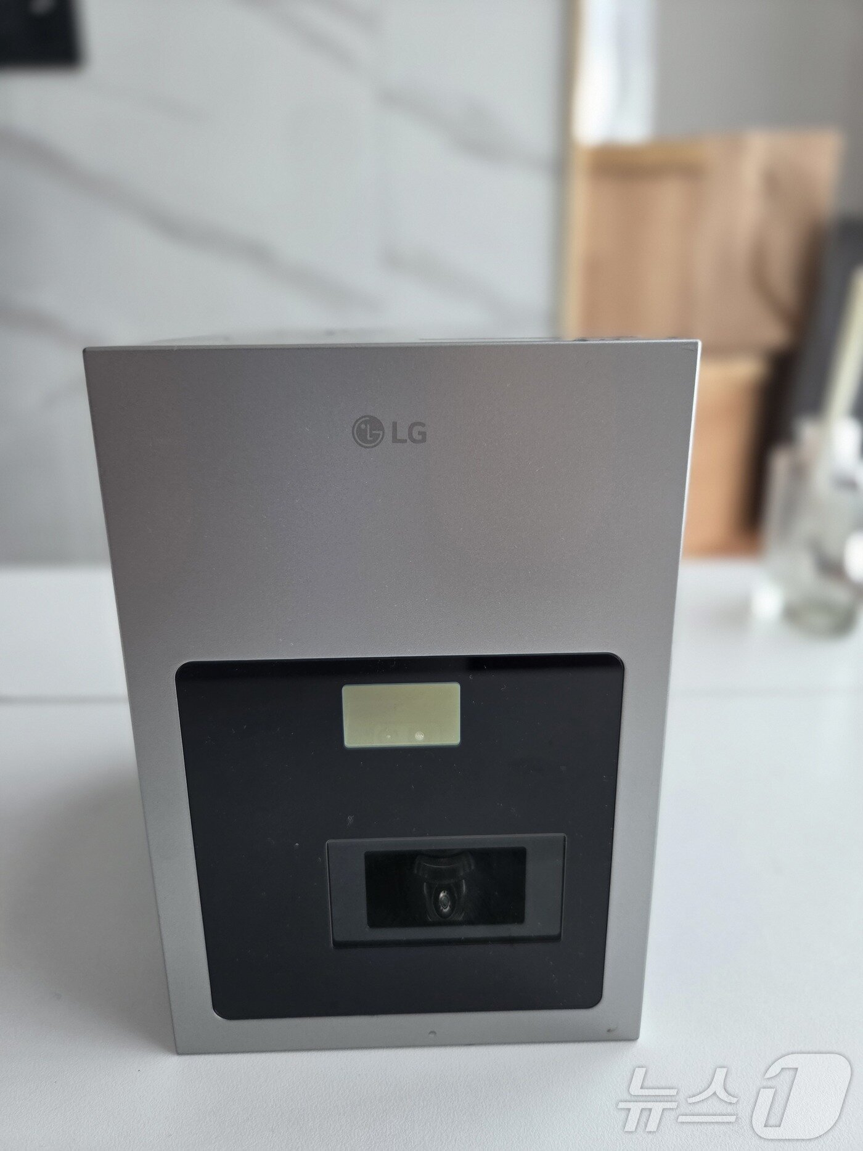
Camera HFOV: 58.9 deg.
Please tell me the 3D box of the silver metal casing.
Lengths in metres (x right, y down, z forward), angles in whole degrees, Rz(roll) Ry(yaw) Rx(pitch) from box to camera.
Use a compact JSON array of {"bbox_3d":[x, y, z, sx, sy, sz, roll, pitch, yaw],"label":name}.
[{"bbox_3d":[-0.008,0.013,0.236,0.110,0.160,0.160,-1,17,-1],"label":"silver metal casing"}]

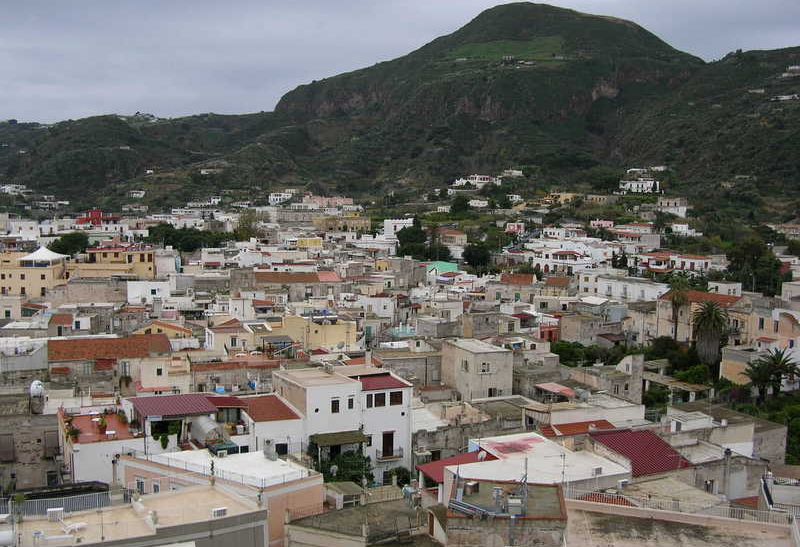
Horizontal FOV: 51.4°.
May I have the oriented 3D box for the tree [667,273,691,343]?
[{"bbox_3d":[55.564,7.215,166.958,4.400,14.200,4.400,1,9,0],"label":"tree"}]

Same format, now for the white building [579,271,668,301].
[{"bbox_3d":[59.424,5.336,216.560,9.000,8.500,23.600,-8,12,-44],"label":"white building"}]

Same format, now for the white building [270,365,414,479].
[{"bbox_3d":[-5.450,14.841,82.028,11.560,9.800,6.900,-2,9,-19],"label":"white building"}]

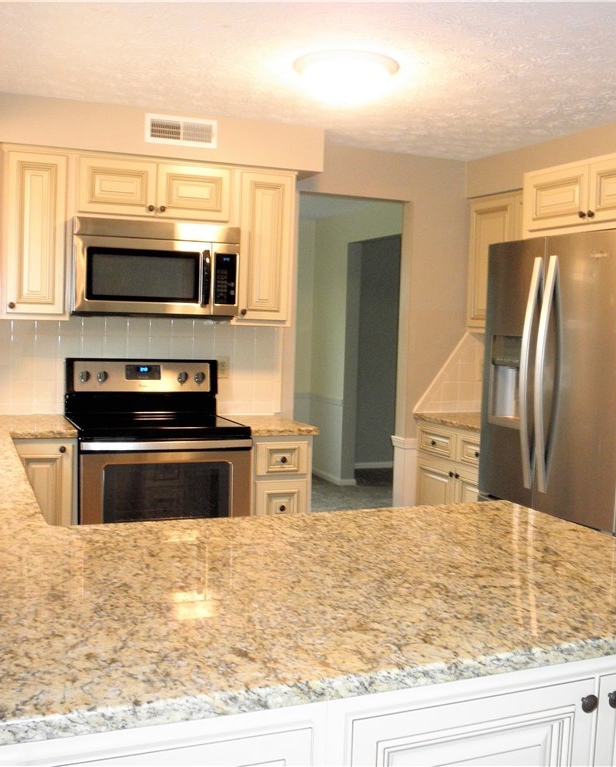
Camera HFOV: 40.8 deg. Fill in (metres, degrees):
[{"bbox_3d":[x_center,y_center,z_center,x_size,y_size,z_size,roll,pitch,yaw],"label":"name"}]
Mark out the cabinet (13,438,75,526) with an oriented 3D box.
[{"bbox_3d":[-1.247,0.657,3.781,0.310,0.877,0.585,0,5,-23],"label":"cabinet"}]

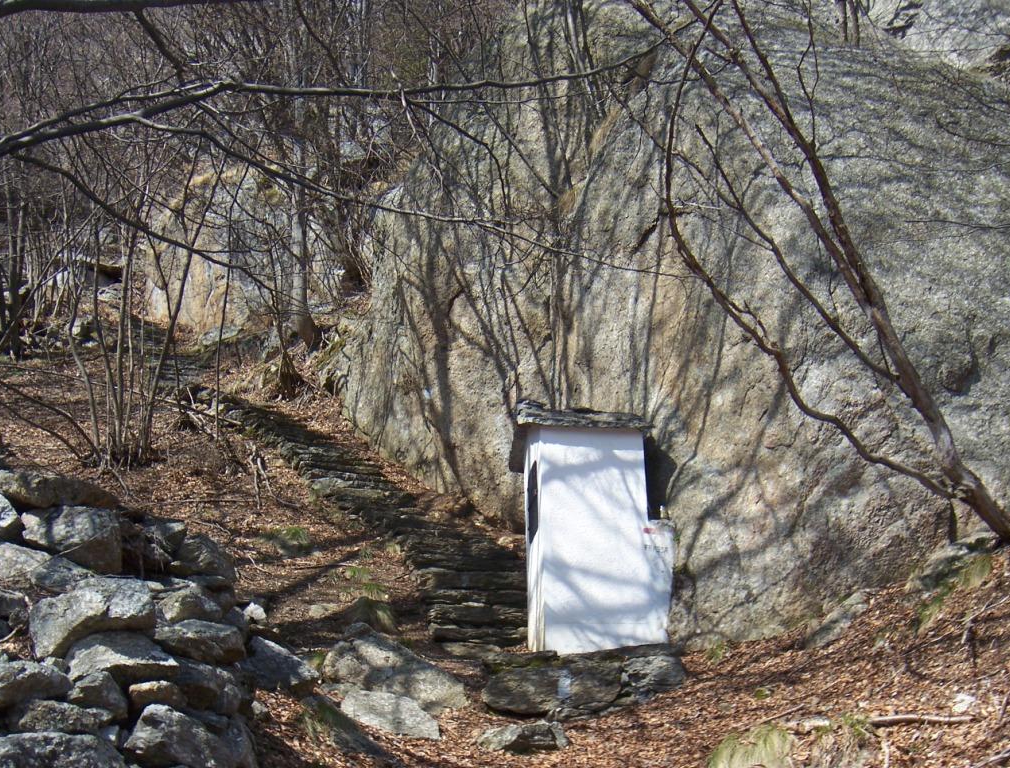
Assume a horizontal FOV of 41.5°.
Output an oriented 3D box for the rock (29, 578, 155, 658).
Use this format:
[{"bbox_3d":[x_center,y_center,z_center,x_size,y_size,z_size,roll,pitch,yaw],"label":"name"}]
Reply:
[{"bbox_3d":[-2.380,1.352,7.700,0.668,0.434,0.468,1,-10,-17],"label":"rock"}]

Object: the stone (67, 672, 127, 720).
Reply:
[{"bbox_3d":[-2.294,1.751,7.500,0.313,0.250,0.297,1,-10,-17],"label":"stone"}]

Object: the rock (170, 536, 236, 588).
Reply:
[{"bbox_3d":[-2.004,1.176,8.800,0.427,0.341,0.384,0,-9,-13],"label":"rock"}]

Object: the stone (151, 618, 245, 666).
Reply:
[{"bbox_3d":[-1.879,1.581,8.200,0.538,0.257,0.403,0,-9,-13],"label":"stone"}]

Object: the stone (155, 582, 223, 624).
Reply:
[{"bbox_3d":[-2.013,1.401,8.500,0.412,0.255,0.350,0,-9,-13],"label":"stone"}]

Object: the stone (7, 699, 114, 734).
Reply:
[{"bbox_3d":[-2.433,1.820,7.300,0.534,0.180,0.401,1,-10,-18],"label":"stone"}]

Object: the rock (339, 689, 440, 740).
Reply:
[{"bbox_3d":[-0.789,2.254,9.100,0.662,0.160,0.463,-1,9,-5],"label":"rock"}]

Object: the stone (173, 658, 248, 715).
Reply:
[{"bbox_3d":[-1.774,1.806,8.000,0.433,0.309,0.412,0,-9,-12],"label":"stone"}]

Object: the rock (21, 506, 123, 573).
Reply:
[{"bbox_3d":[-2.627,0.949,8.100,0.567,0.379,0.454,1,-10,-18],"label":"rock"}]

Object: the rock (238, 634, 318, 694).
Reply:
[{"bbox_3d":[-1.469,1.819,8.600,0.496,0.355,0.397,0,-9,-10],"label":"rock"}]

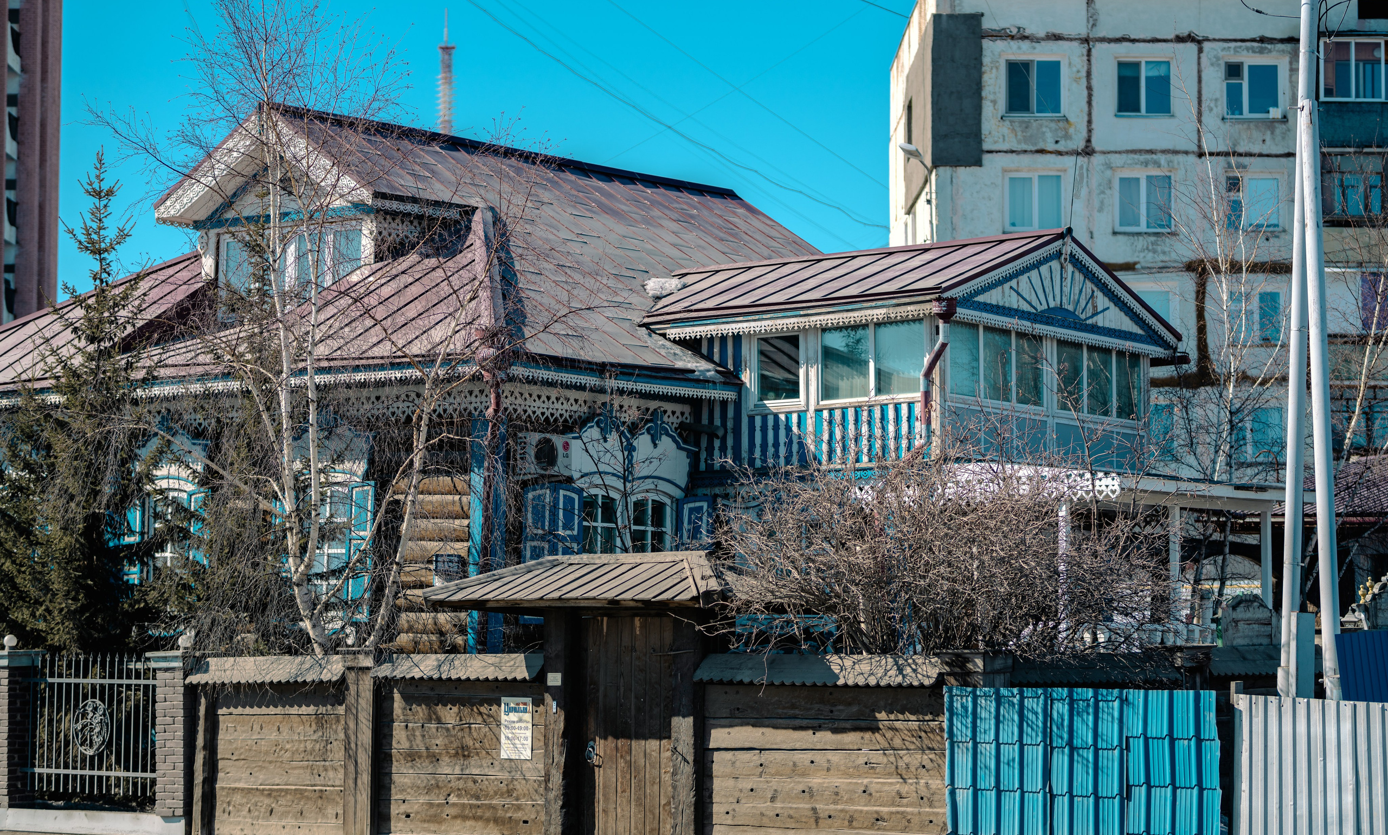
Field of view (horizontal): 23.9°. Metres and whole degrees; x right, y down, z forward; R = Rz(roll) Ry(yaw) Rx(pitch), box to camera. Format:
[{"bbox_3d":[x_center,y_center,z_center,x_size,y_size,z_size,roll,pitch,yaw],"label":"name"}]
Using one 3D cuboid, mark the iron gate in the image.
[{"bbox_3d":[-6.105,3.149,33.400,2.100,1.470,0.080,-3,-5,38],"label":"iron gate"}]

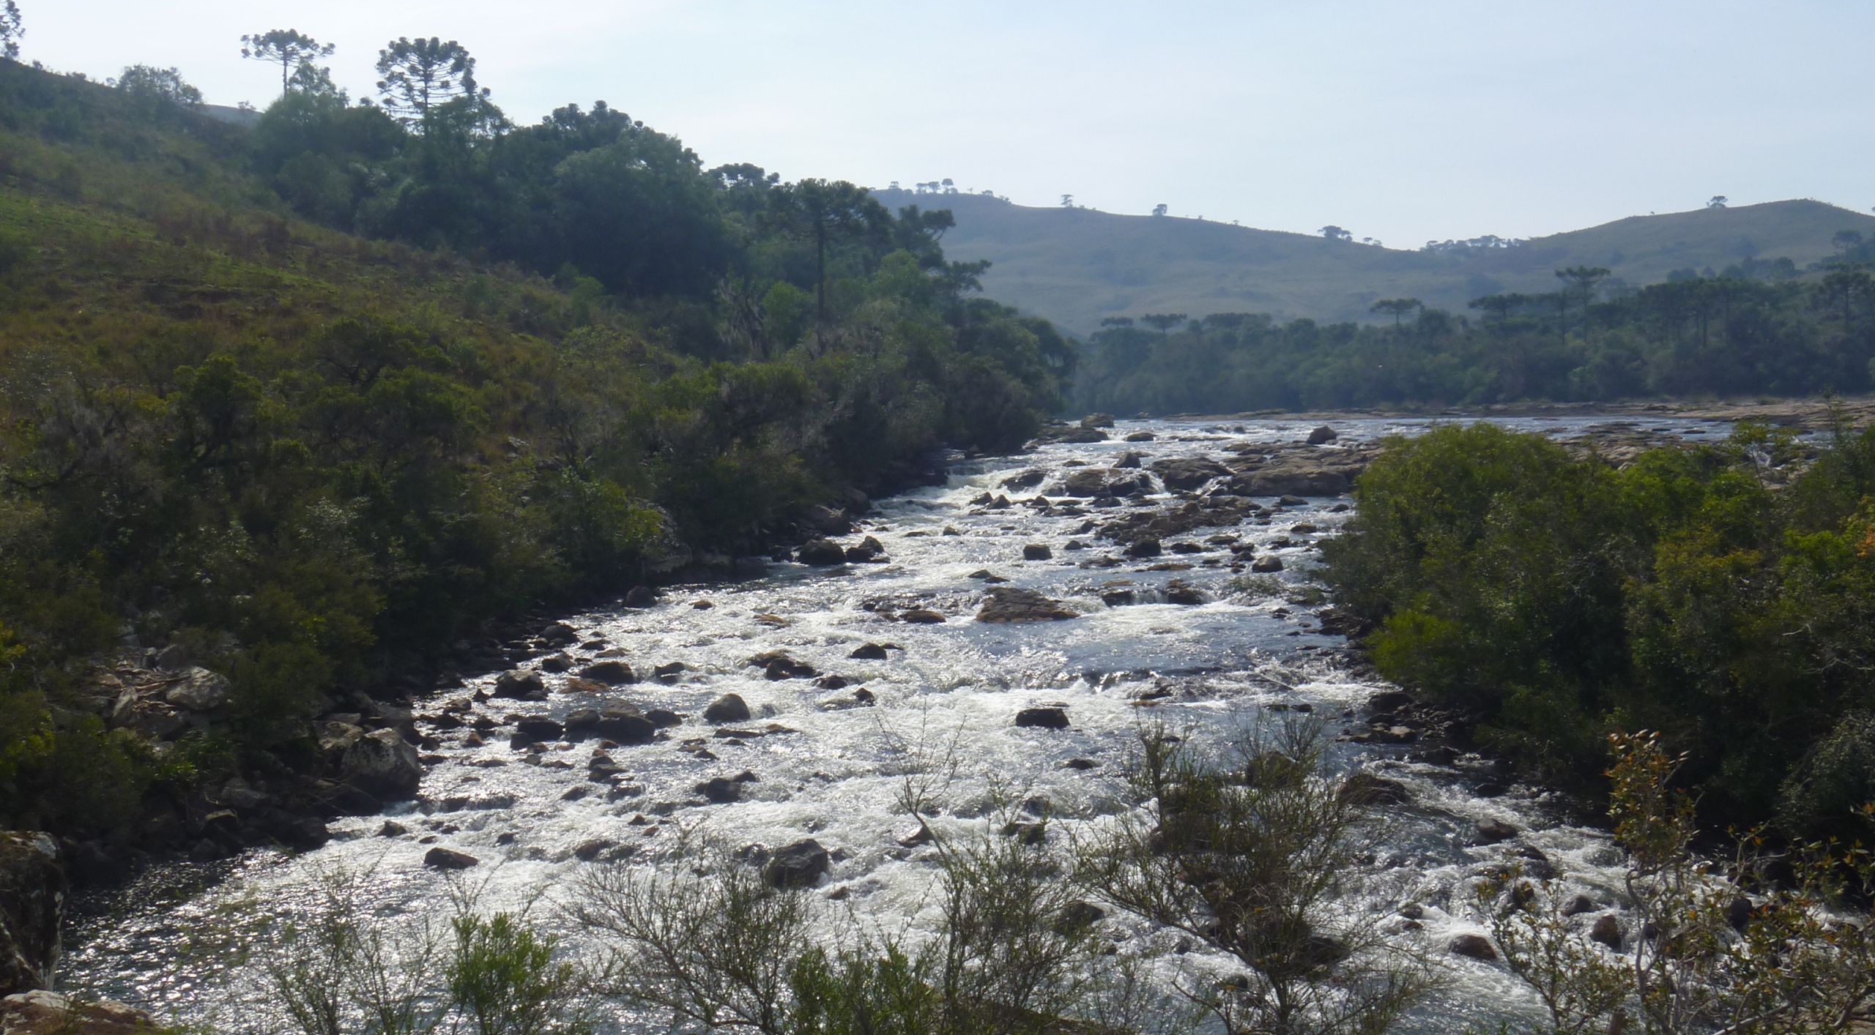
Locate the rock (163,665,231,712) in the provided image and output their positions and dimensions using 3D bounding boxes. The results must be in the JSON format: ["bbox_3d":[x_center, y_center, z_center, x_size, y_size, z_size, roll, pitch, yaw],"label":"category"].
[{"bbox_3d":[-10.940,2.560,28.000,1.000,0.720,0.850,-1,4,-11],"label":"rock"}]

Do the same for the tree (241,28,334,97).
[{"bbox_3d":[-47.290,-32.080,138.000,6.700,7.200,6.600,0,4,0],"label":"tree"}]

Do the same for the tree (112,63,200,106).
[{"bbox_3d":[-45.260,-24.710,110.000,5.200,3.200,4.600,0,4,0],"label":"tree"}]

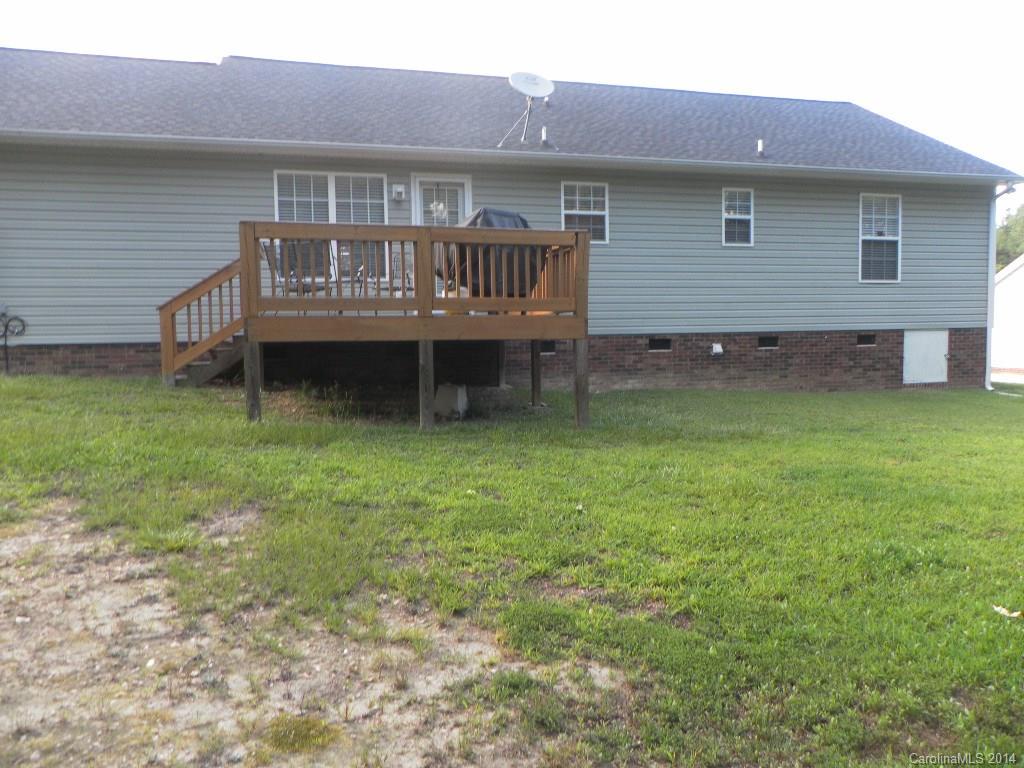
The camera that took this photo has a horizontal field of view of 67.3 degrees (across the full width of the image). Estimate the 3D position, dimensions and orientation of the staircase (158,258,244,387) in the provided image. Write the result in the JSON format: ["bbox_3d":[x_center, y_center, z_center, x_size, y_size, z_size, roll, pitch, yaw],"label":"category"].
[{"bbox_3d":[-3.727,-0.788,9.553,1.020,1.560,1.000,-2,7,-15],"label":"staircase"}]

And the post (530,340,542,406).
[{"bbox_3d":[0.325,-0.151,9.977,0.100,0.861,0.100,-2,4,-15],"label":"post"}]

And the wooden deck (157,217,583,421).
[{"bbox_3d":[-1.925,-0.655,9.657,4.794,2.155,3.690,-2,4,-15],"label":"wooden deck"}]

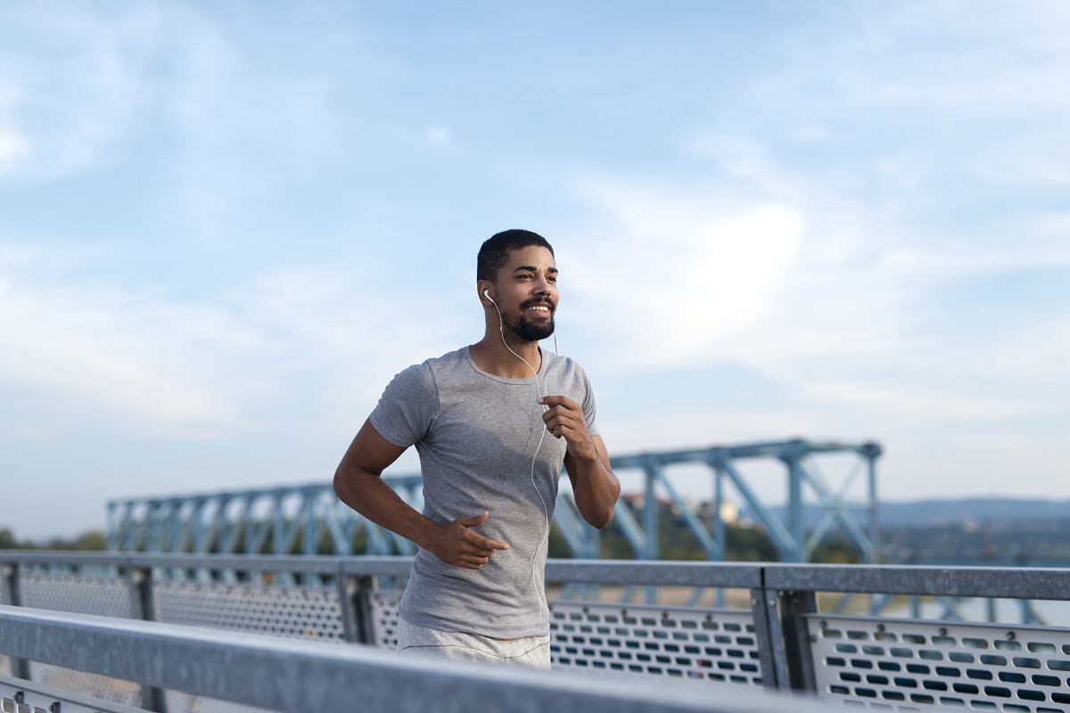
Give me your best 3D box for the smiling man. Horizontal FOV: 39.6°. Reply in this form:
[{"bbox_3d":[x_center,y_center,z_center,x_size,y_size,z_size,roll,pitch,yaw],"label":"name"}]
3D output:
[{"bbox_3d":[-0.140,0.604,3.140,0.610,1.740,0.700,5,-9,-36],"label":"smiling man"}]

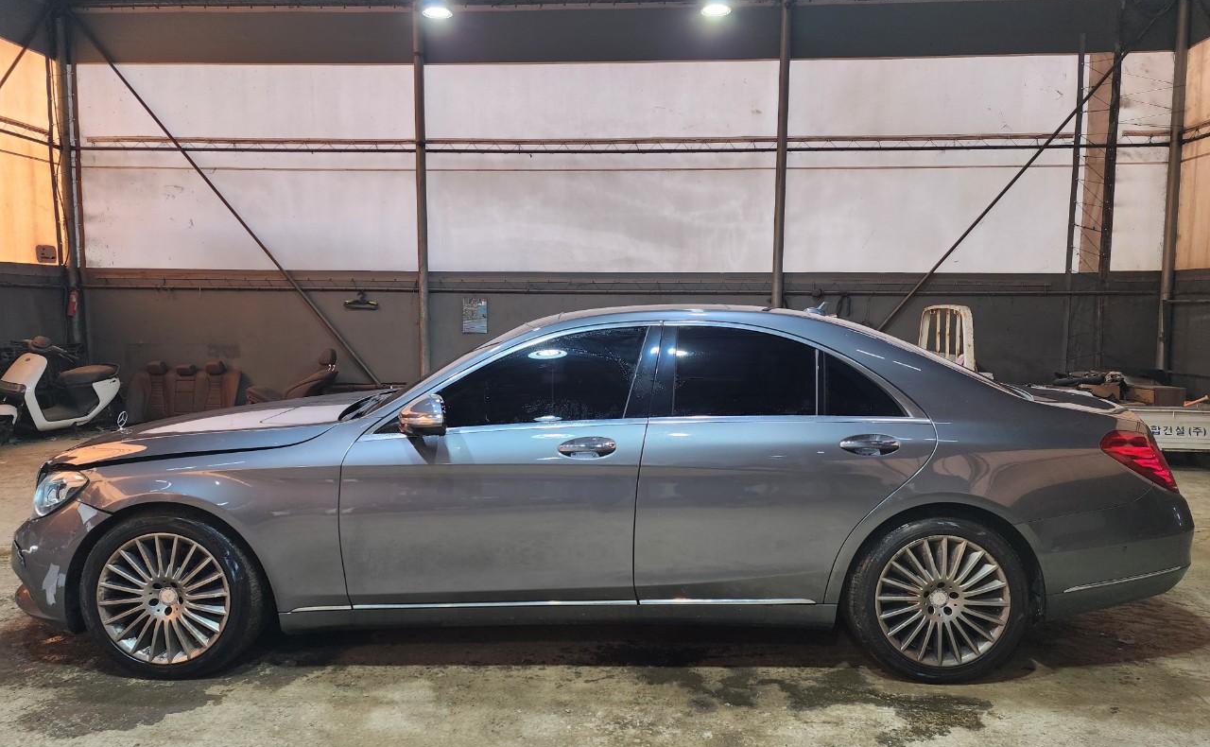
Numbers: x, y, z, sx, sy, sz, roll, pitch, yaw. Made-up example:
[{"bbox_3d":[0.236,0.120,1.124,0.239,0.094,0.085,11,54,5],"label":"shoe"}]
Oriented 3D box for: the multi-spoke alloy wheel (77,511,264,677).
[{"bbox_3d":[-1.724,0.860,3.259,0.695,0.690,0.245,0,5,1],"label":"multi-spoke alloy wheel"}]

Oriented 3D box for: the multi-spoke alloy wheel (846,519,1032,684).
[{"bbox_3d":[1.311,0.871,3.226,0.695,0.690,0.245,0,5,1],"label":"multi-spoke alloy wheel"}]

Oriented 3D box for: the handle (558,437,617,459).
[{"bbox_3d":[-0.067,0.282,3.060,0.235,0.085,0.055,0,5,1],"label":"handle"}]

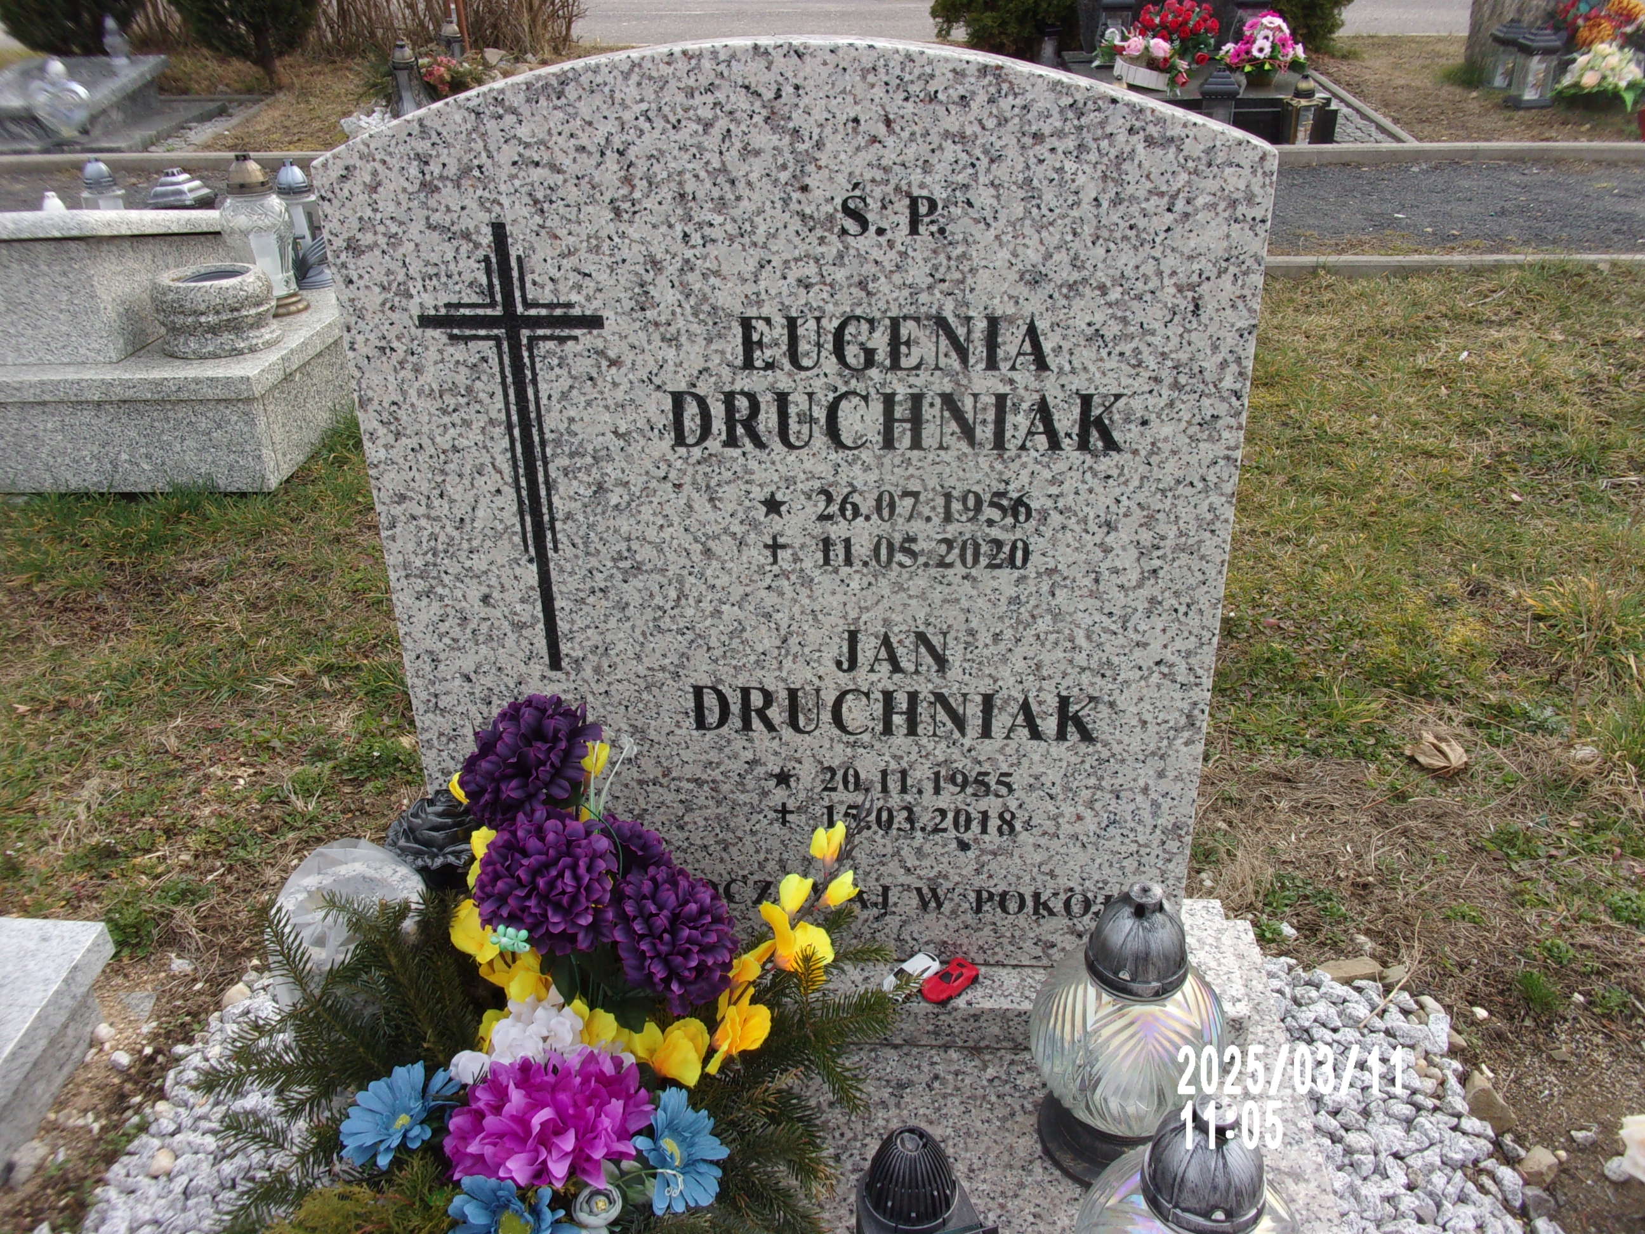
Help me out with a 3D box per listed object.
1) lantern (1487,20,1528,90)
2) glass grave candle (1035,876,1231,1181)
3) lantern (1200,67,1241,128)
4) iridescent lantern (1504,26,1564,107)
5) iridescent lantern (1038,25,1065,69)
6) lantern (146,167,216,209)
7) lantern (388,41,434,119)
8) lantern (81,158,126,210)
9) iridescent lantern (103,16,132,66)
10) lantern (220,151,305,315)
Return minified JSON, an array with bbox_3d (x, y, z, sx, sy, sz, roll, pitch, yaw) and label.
[{"bbox_3d":[3.644,-2.980,7.027,0.190,0.301,0.190,-1,30,0],"label":"lantern"},{"bbox_3d":[0.283,0.354,1.199,0.173,0.288,0.173,-1,30,0],"label":"glass grave candle"},{"bbox_3d":[1.697,-2.179,5.697,0.150,0.312,0.150,-1,30,0],"label":"lantern"},{"bbox_3d":[3.500,-2.696,6.514,0.190,0.333,0.190,-1,30,0],"label":"iridescent lantern"},{"bbox_3d":[1.287,-3.184,7.481,0.130,0.250,0.130,-1,30,0],"label":"iridescent lantern"},{"bbox_3d":[-1.547,-0.955,3.239,0.125,0.262,0.125,-1,30,0],"label":"lantern"},{"bbox_3d":[-2.014,-2.594,6.452,0.190,0.352,0.190,-1,30,0],"label":"lantern"},{"bbox_3d":[-1.772,-0.992,3.294,0.092,0.275,0.092,-1,30,0],"label":"lantern"},{"bbox_3d":[-3.419,-2.795,6.434,0.110,0.212,0.110,-1,30,0],"label":"iridescent lantern"},{"bbox_3d":[-1.268,-0.878,3.025,0.155,0.339,0.155,-1,30,0],"label":"lantern"}]

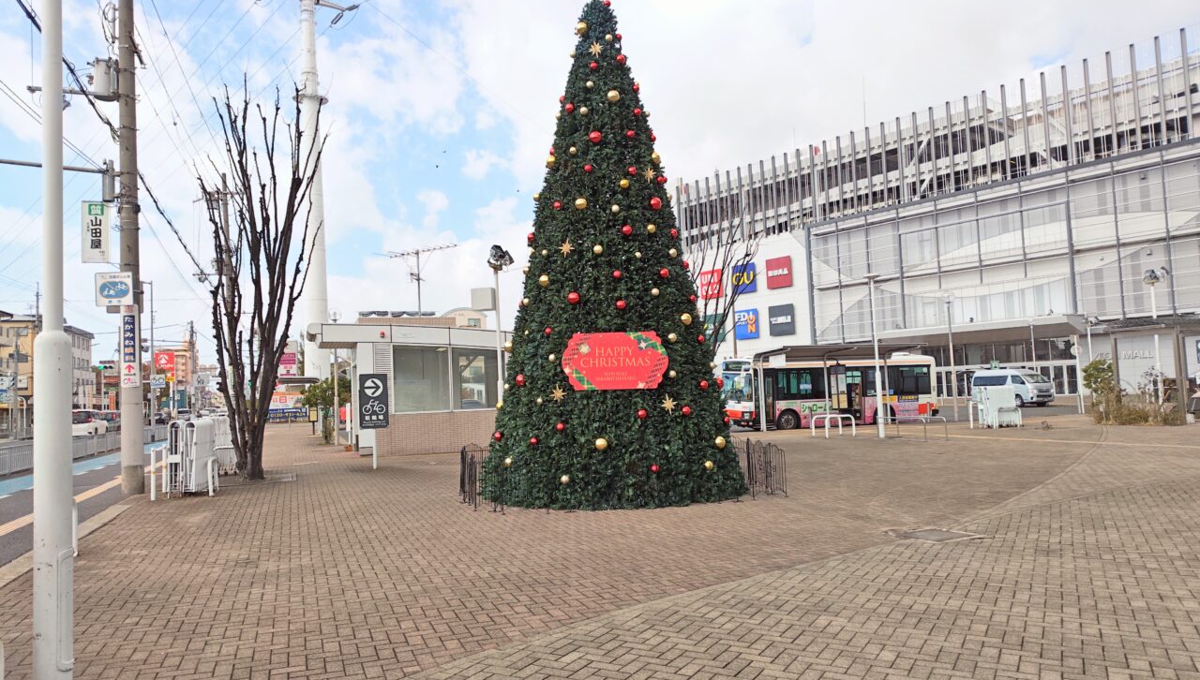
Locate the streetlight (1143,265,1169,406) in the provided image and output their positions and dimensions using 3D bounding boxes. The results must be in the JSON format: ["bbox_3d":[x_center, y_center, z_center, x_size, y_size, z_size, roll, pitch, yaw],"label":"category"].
[{"bbox_3d":[17.290,0.160,24.650,0.750,4.900,0.600,-4,-4,24],"label":"streetlight"}]

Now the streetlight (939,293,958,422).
[{"bbox_3d":[13.600,0.660,30.750,0.550,4.930,0.550,-2,-4,0],"label":"streetlight"}]

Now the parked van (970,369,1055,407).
[{"bbox_3d":[25.030,2.910,48.600,1.880,2.120,4.840,-1,-4,-19],"label":"parked van"}]

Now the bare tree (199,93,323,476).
[{"bbox_3d":[-6.710,-1.220,15.870,2.450,7.900,2.400,-2,-4,0],"label":"bare tree"}]

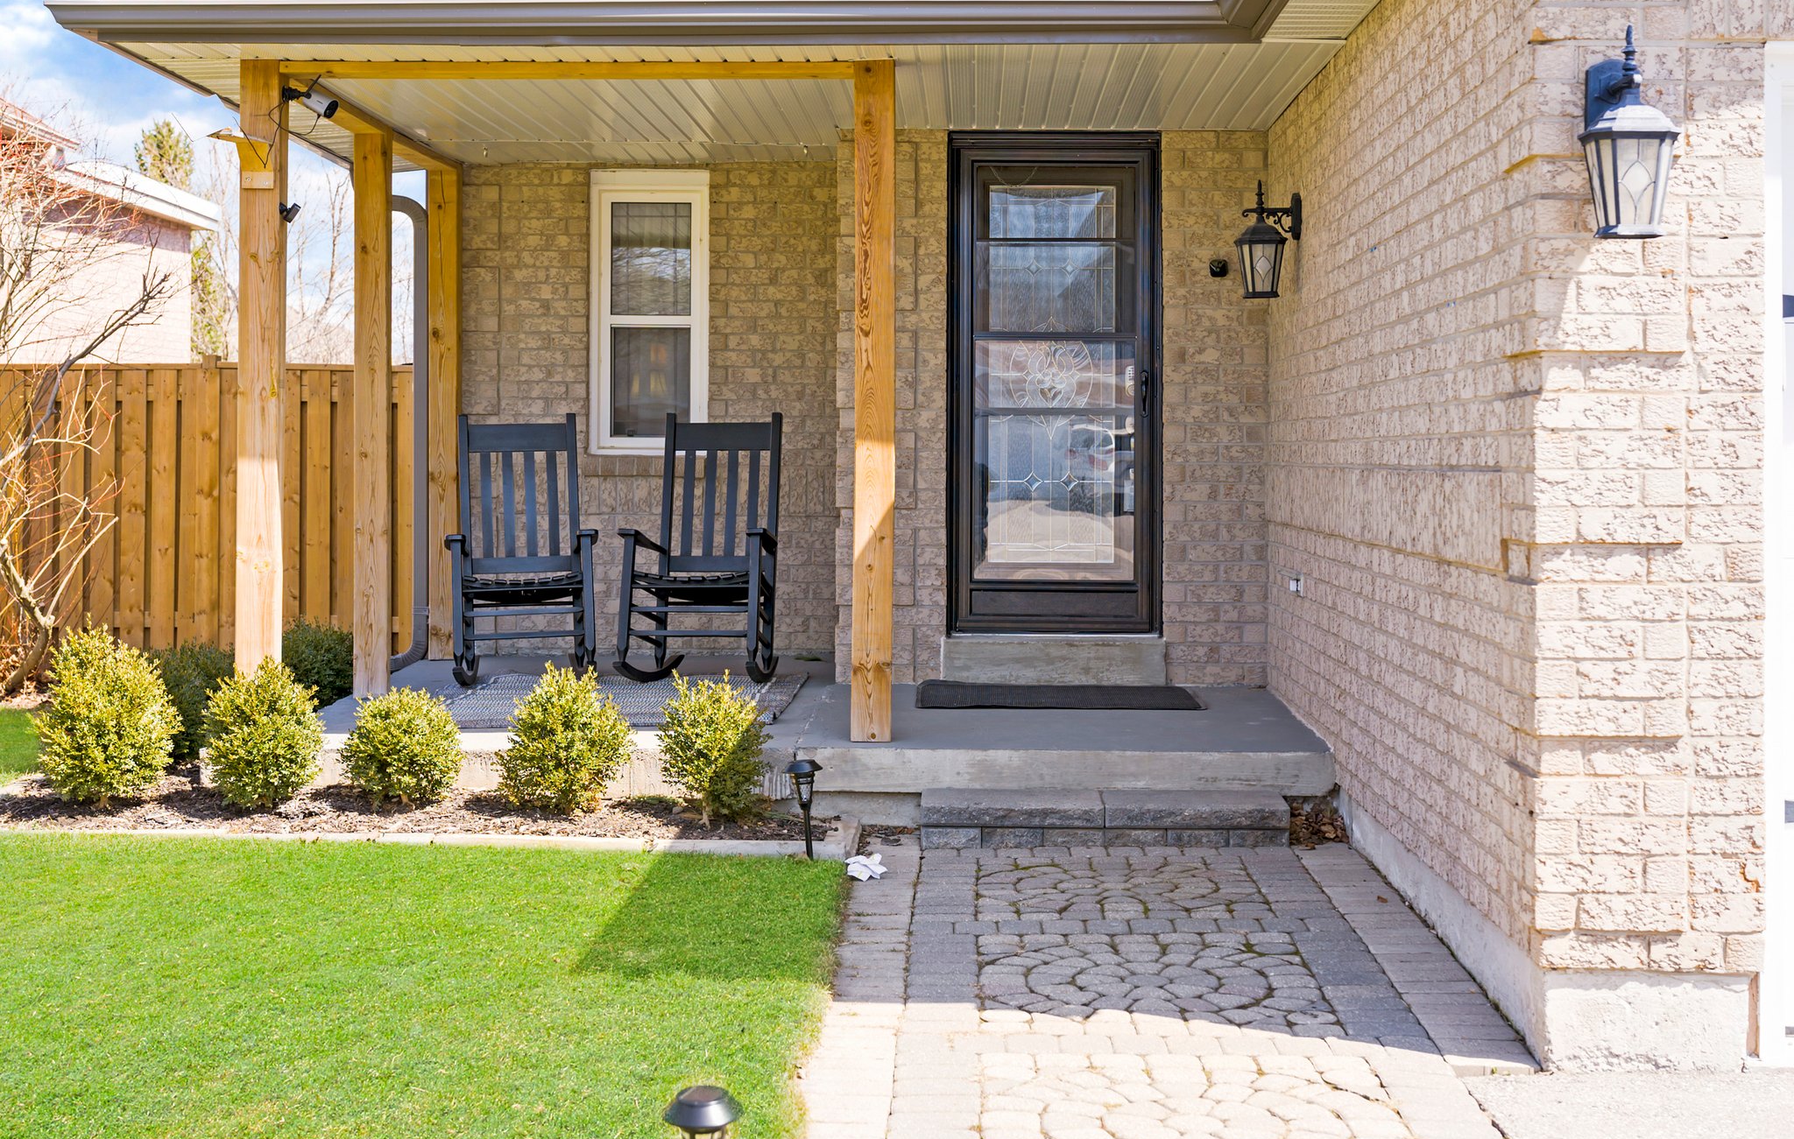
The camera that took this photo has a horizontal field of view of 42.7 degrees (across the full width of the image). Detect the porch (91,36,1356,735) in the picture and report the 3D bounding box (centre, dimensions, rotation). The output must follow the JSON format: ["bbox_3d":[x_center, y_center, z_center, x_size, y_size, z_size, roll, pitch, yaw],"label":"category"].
[{"bbox_3d":[-0.547,-0.621,9.000,4.150,2.500,3.050,0,2,2],"label":"porch"}]

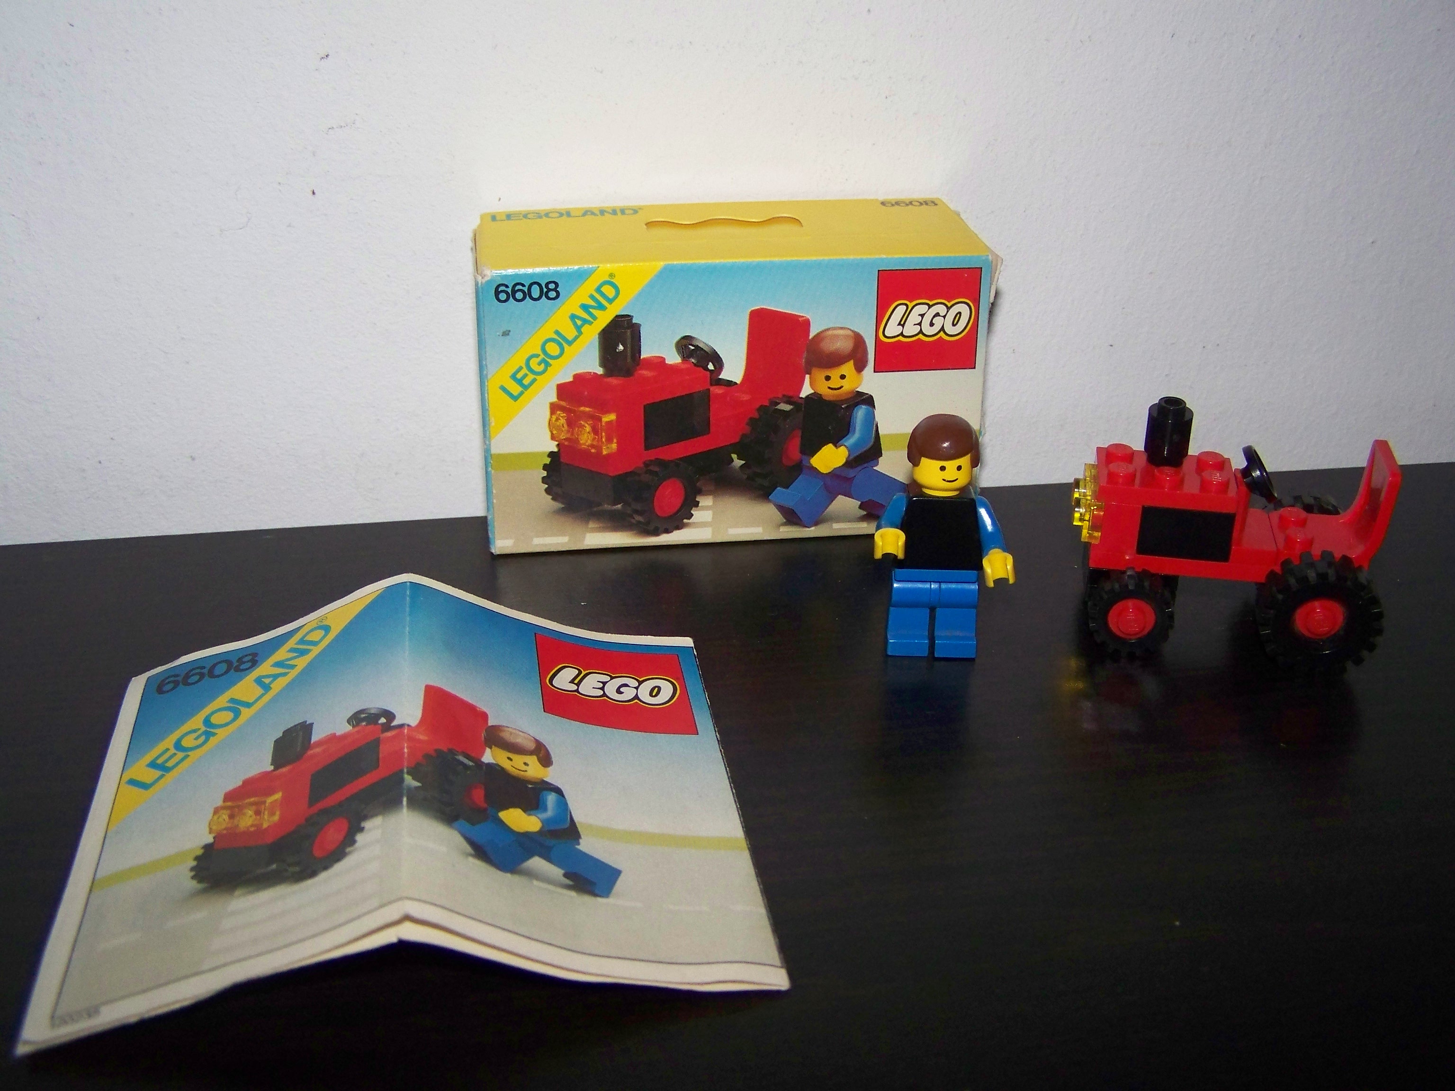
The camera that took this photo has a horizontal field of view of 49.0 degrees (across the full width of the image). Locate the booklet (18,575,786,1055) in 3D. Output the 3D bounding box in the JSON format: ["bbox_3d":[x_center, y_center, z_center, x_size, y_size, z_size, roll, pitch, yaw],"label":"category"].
[{"bbox_3d":[-0.047,0.033,0.236,0.096,0.019,0.093,-3,27,-7],"label":"booklet"}]

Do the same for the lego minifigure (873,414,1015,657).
[{"bbox_3d":[0.037,-0.001,0.279,0.024,0.042,0.015,1,26,2],"label":"lego minifigure"}]

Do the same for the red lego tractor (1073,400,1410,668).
[{"bbox_3d":[0.089,-0.004,0.287,0.053,0.041,0.032,4,27,8],"label":"red lego tractor"}]

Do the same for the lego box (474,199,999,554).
[{"bbox_3d":[0.000,-0.036,0.332,0.097,0.058,0.042,-3,27,-7],"label":"lego box"}]

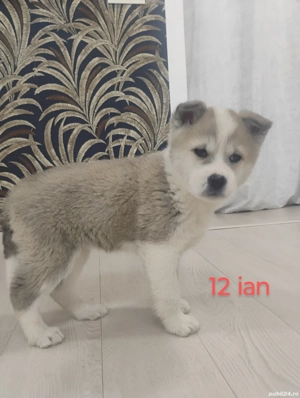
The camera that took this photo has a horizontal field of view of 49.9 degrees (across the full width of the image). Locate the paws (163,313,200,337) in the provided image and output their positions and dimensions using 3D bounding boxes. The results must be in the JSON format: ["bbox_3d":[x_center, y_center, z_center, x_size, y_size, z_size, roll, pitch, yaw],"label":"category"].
[{"bbox_3d":[0.066,0.249,0.661,0.070,0.040,0.055,-1,5,30],"label":"paws"}]

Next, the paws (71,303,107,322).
[{"bbox_3d":[-0.138,0.257,0.751,0.074,0.033,0.051,-2,5,14],"label":"paws"}]

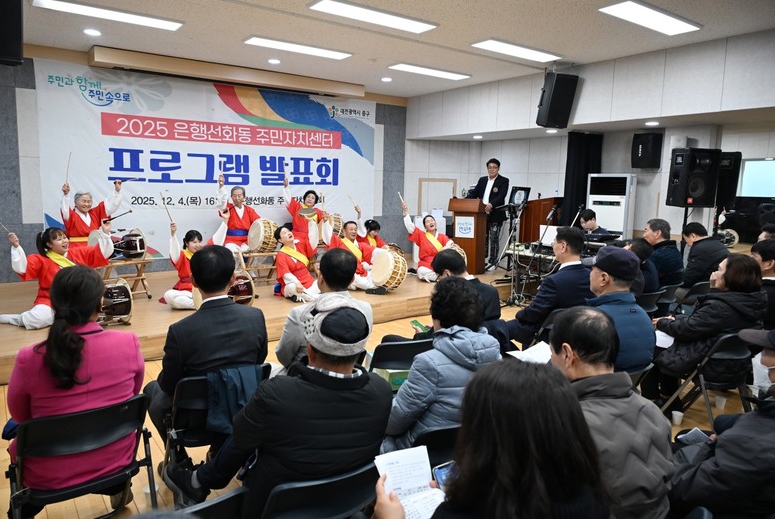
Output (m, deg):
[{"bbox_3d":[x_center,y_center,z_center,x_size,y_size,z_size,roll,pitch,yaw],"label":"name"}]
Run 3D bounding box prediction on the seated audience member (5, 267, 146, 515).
[{"bbox_3d":[-1.277,0.597,2.174,0.480,1.220,0.740,-6,11,-39],"label":"seated audience member"}]

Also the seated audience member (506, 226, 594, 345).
[{"bbox_3d":[1.114,0.388,3.820,0.560,1.290,0.760,-6,11,-40],"label":"seated audience member"}]

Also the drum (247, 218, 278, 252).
[{"bbox_3d":[-1.552,-0.300,6.500,0.290,0.410,0.400,-7,12,-44],"label":"drum"}]

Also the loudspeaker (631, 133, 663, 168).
[{"bbox_3d":[3.497,-1.472,7.011,0.270,0.480,0.290,-5,10,-35],"label":"loudspeaker"}]

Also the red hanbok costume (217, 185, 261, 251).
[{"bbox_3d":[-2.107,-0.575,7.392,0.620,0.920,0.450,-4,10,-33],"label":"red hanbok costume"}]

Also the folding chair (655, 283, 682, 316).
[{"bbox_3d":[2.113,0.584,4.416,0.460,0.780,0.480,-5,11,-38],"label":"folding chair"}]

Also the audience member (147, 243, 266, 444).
[{"bbox_3d":[-0.935,0.561,2.607,0.550,1.300,0.780,-5,10,-35],"label":"audience member"}]

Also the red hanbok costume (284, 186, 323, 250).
[{"bbox_3d":[-1.143,-0.537,7.150,0.550,0.950,0.450,-3,9,-24],"label":"red hanbok costume"}]

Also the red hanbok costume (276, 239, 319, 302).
[{"bbox_3d":[-1.023,0.099,5.999,0.600,0.700,0.580,-4,10,-30],"label":"red hanbok costume"}]

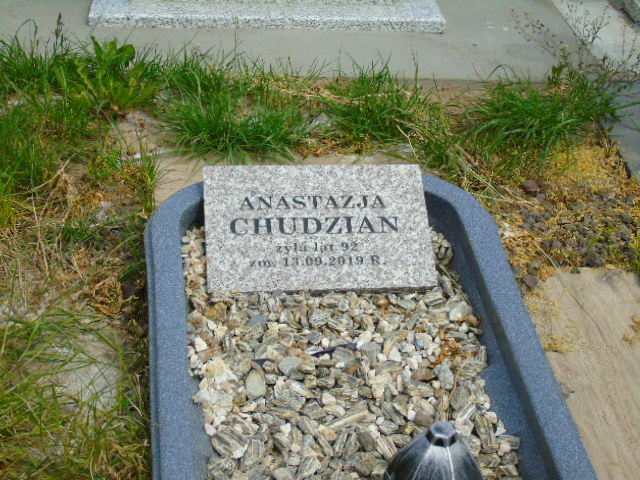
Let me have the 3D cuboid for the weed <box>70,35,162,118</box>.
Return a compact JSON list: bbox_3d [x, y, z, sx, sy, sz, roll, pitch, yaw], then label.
[{"bbox_3d":[-0.460,-0.381,2.591,0.195,0.133,0.166,-2,39,-9],"label":"weed"}]

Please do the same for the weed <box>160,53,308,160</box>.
[{"bbox_3d":[-0.183,-0.302,2.506,0.317,0.157,0.238,-2,39,-9],"label":"weed"}]

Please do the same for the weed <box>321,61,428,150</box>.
[{"bbox_3d":[0.120,-0.315,2.567,0.229,0.143,0.195,-2,39,-9],"label":"weed"}]

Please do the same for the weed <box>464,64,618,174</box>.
[{"bbox_3d":[0.489,-0.285,2.547,0.315,0.173,0.236,-2,39,-9],"label":"weed"}]

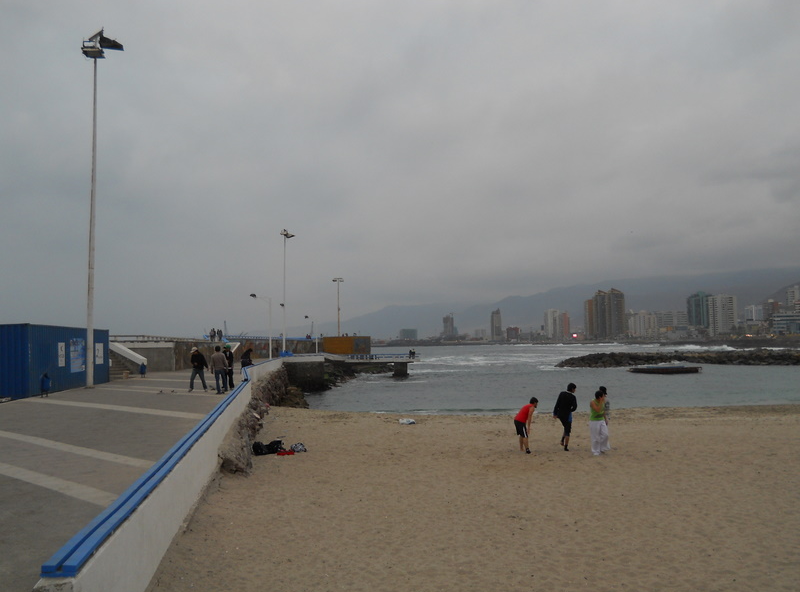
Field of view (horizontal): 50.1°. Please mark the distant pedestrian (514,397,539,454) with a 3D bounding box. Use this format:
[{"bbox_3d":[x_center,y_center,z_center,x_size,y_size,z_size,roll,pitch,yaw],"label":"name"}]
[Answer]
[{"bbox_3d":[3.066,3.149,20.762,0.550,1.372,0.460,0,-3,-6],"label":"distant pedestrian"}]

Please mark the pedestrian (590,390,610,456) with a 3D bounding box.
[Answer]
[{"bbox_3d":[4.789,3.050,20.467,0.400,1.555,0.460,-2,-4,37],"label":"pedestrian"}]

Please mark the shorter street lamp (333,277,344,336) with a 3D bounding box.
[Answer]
[{"bbox_3d":[-11.807,3.269,165.058,2.200,13.327,1.300,0,-3,0],"label":"shorter street lamp"}]

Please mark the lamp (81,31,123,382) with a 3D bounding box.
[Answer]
[{"bbox_3d":[-12.595,-3.812,36.252,1.550,15.333,1.350,1,-3,-11],"label":"lamp"}]

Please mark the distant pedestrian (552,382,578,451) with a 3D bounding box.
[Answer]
[{"bbox_3d":[4.077,2.989,21.071,0.520,1.683,0.480,-2,-4,30],"label":"distant pedestrian"}]

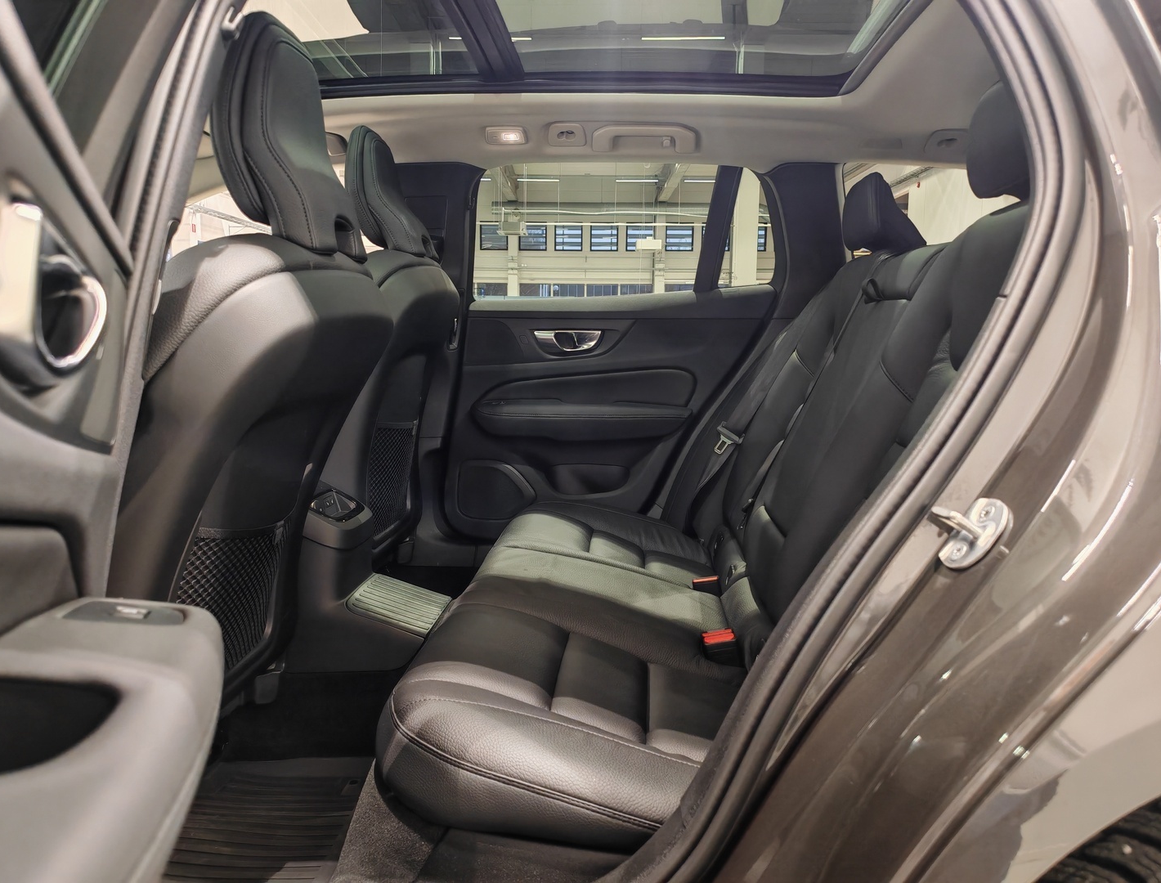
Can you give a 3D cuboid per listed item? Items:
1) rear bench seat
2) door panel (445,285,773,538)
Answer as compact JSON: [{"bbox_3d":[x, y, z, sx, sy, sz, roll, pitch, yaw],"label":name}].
[{"bbox_3d":[0.231,-0.061,1.534,0.927,0.927,1.277,1,7,3],"label":"rear bench seat"},{"bbox_3d":[0.059,-0.065,2.221,0.821,0.643,0.127,1,7,3],"label":"door panel"}]

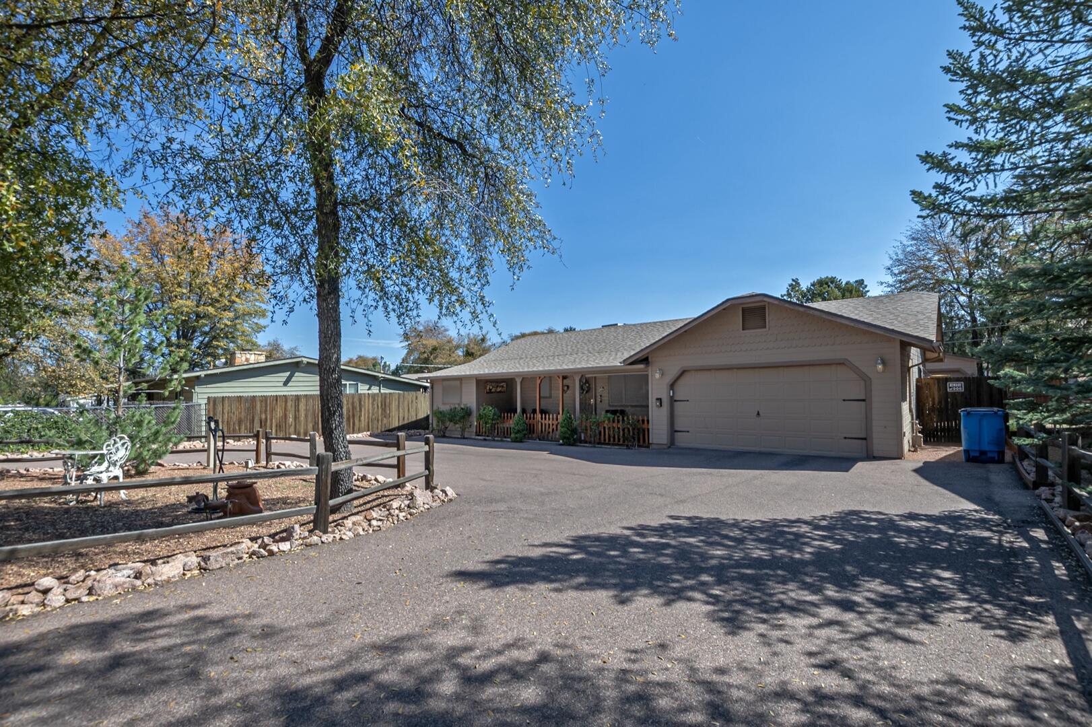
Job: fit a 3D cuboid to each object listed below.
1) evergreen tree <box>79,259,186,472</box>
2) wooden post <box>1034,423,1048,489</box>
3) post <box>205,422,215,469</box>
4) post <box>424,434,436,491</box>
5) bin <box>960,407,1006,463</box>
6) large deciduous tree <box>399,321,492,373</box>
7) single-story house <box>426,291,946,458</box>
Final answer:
[{"bbox_3d":[-9.632,-0.002,10.614,2.000,4.850,2.000,-4,-6,41],"label":"evergreen tree"},{"bbox_3d":[7.566,1.419,6.988,0.120,0.972,0.120,-4,-6,41],"label":"wooden post"},{"bbox_3d":[-7.617,1.859,10.354,0.120,1.033,0.120,-4,-6,41],"label":"post"},{"bbox_3d":[-1.880,1.601,7.393,0.140,0.890,0.140,-2,-5,14],"label":"post"},{"bbox_3d":[9.395,1.545,9.823,0.720,1.110,0.820,-4,-6,41],"label":"bin"},{"bbox_3d":[-9.301,0.605,42.041,8.600,8.980,8.600,-4,-6,41],"label":"large deciduous tree"},{"bbox_3d":[4.333,0.606,20.018,19.700,4.800,10.400,-4,-6,41],"label":"single-story house"}]

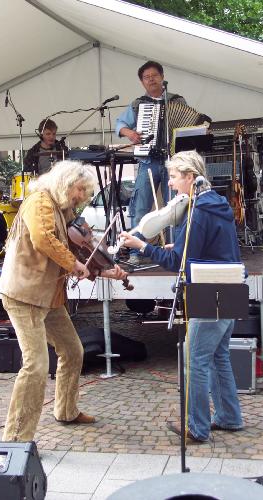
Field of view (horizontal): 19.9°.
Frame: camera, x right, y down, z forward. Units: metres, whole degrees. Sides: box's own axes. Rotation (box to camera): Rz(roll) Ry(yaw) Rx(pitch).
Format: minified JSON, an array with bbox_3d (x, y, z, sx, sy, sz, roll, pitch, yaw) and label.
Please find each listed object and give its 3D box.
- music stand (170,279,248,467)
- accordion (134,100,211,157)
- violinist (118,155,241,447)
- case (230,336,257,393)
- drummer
[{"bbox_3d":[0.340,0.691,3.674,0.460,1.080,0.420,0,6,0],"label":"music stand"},{"bbox_3d":[0.345,-1.018,6.328,0.640,0.465,0.300,0,6,0],"label":"accordion"},{"bbox_3d":[0.310,0.283,4.486,0.690,1.720,0.550,2,6,17],"label":"violinist"},{"bbox_3d":[0.645,0.816,5.650,0.560,0.410,0.400,0,6,7],"label":"case"},{"bbox_3d":[-0.857,-0.628,7.475,0.600,1.320,0.720,0,6,0],"label":"drummer"}]

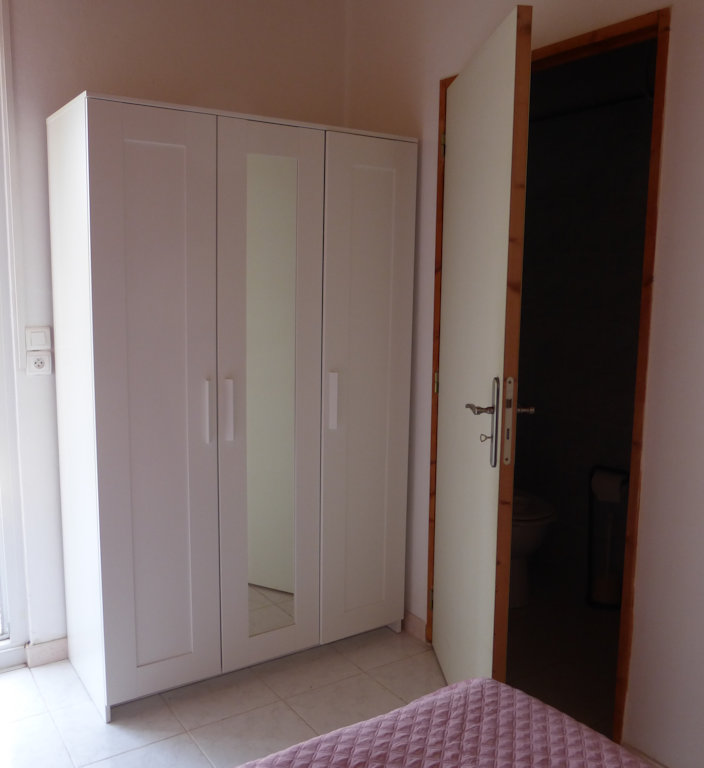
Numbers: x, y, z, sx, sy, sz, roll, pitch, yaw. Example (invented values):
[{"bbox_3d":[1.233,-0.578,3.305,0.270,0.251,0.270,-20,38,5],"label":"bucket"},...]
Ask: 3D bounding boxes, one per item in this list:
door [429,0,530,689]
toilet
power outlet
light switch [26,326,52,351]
[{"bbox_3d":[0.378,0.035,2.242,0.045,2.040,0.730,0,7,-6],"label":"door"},{"bbox_3d":[0.632,0.555,3.268,0.370,0.780,0.660,-4,9,-34],"label":"toilet"},{"bbox_3d":[-1.075,-0.073,2.434,0.080,0.080,0.030,-4,9,-34],"label":"power outlet"},{"bbox_3d":[-1.073,-0.155,2.424,0.080,0.080,0.030,-4,9,-34],"label":"light switch"}]

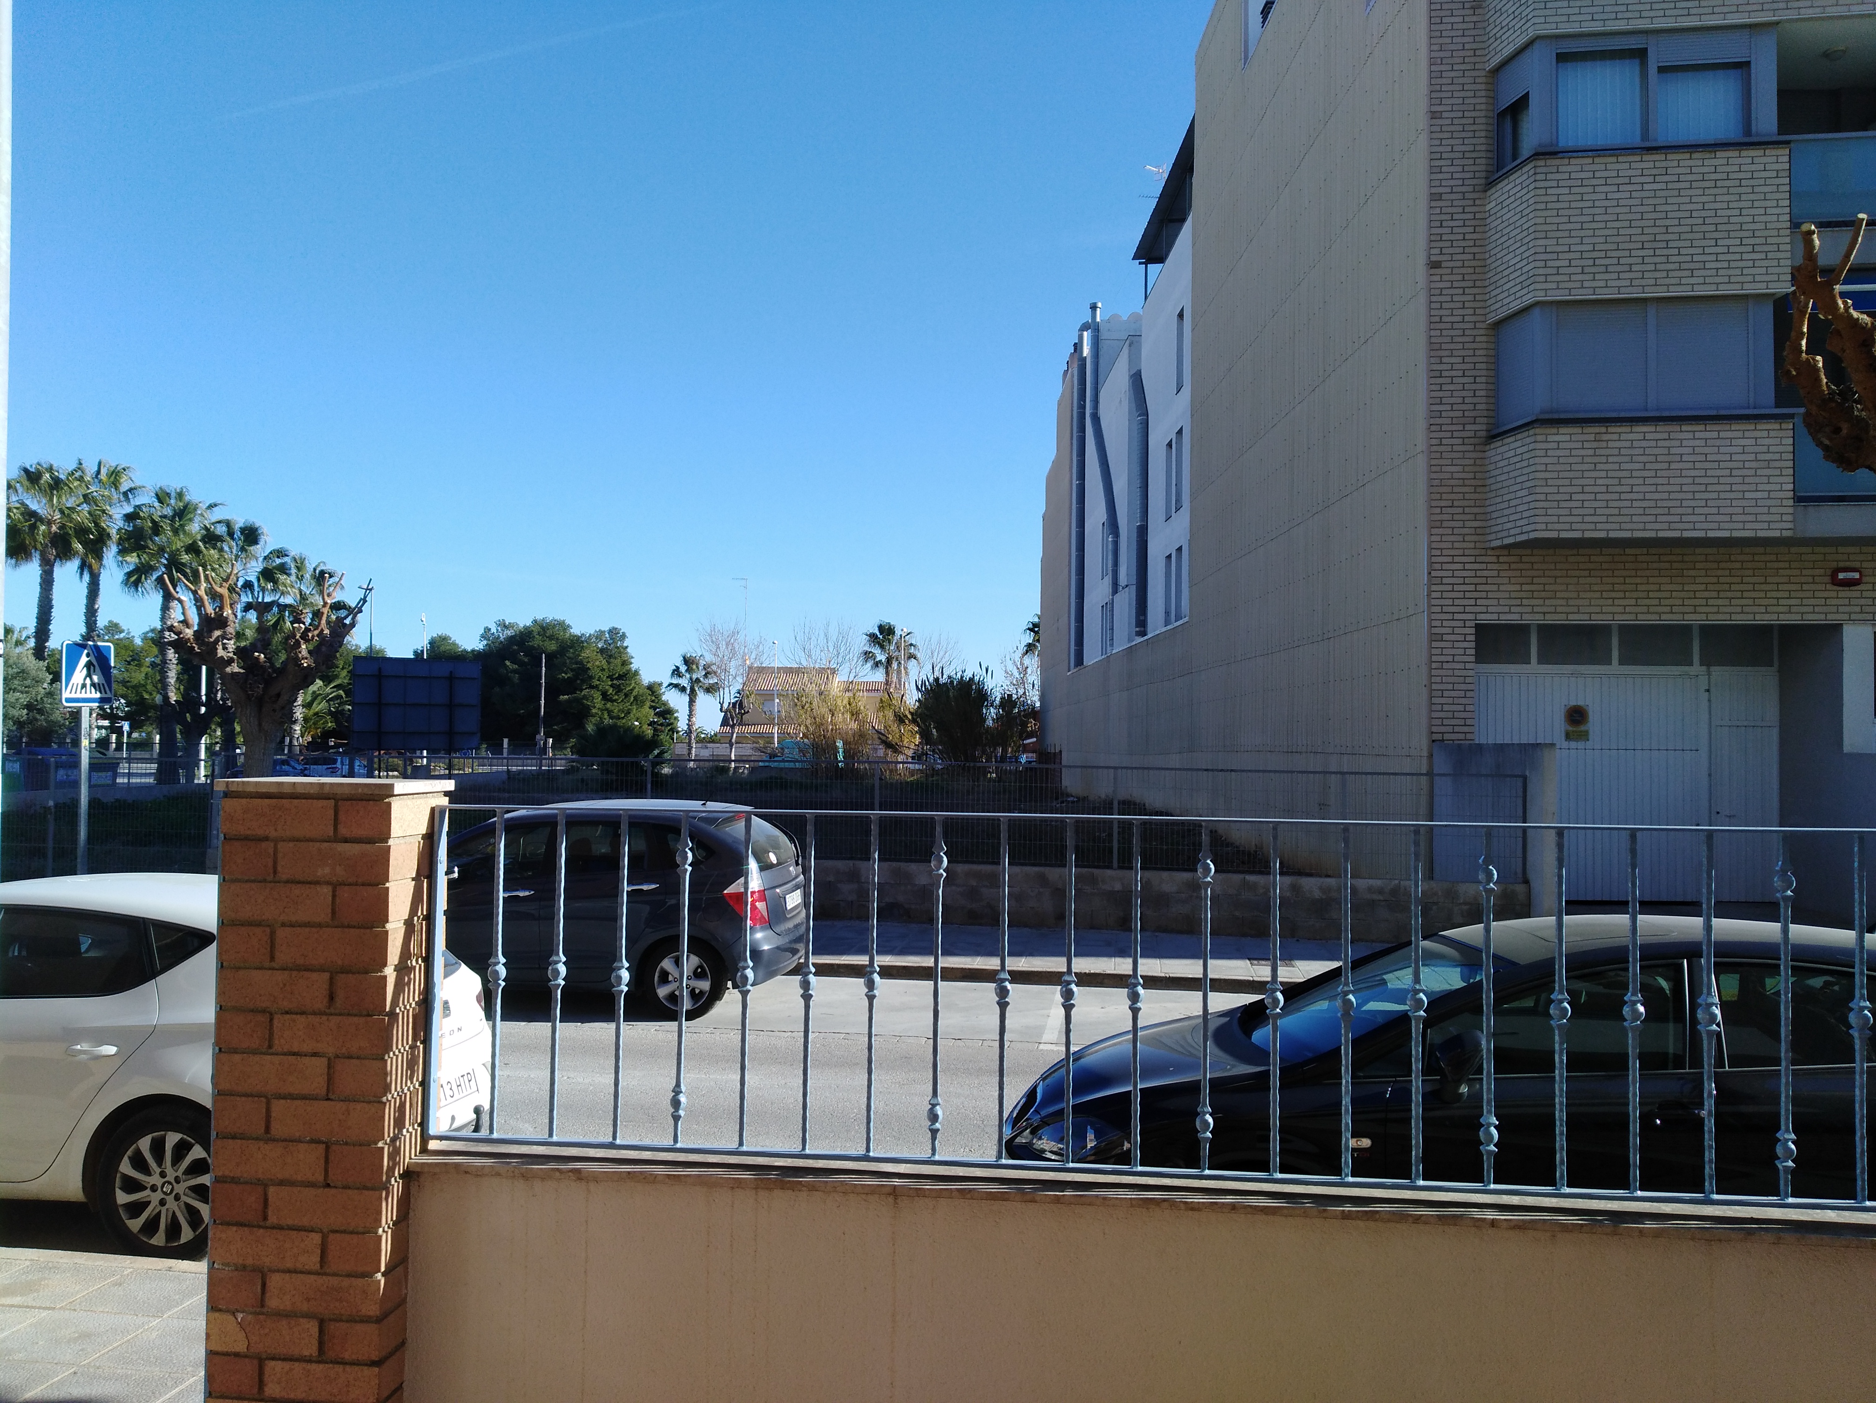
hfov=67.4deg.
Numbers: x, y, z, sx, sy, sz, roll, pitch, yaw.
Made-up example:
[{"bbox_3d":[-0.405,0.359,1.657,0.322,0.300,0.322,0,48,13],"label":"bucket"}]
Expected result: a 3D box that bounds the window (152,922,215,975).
[{"bbox_3d":[-3.040,0.986,5.670,0.300,0.210,0.070,0,-2,6],"label":"window"}]

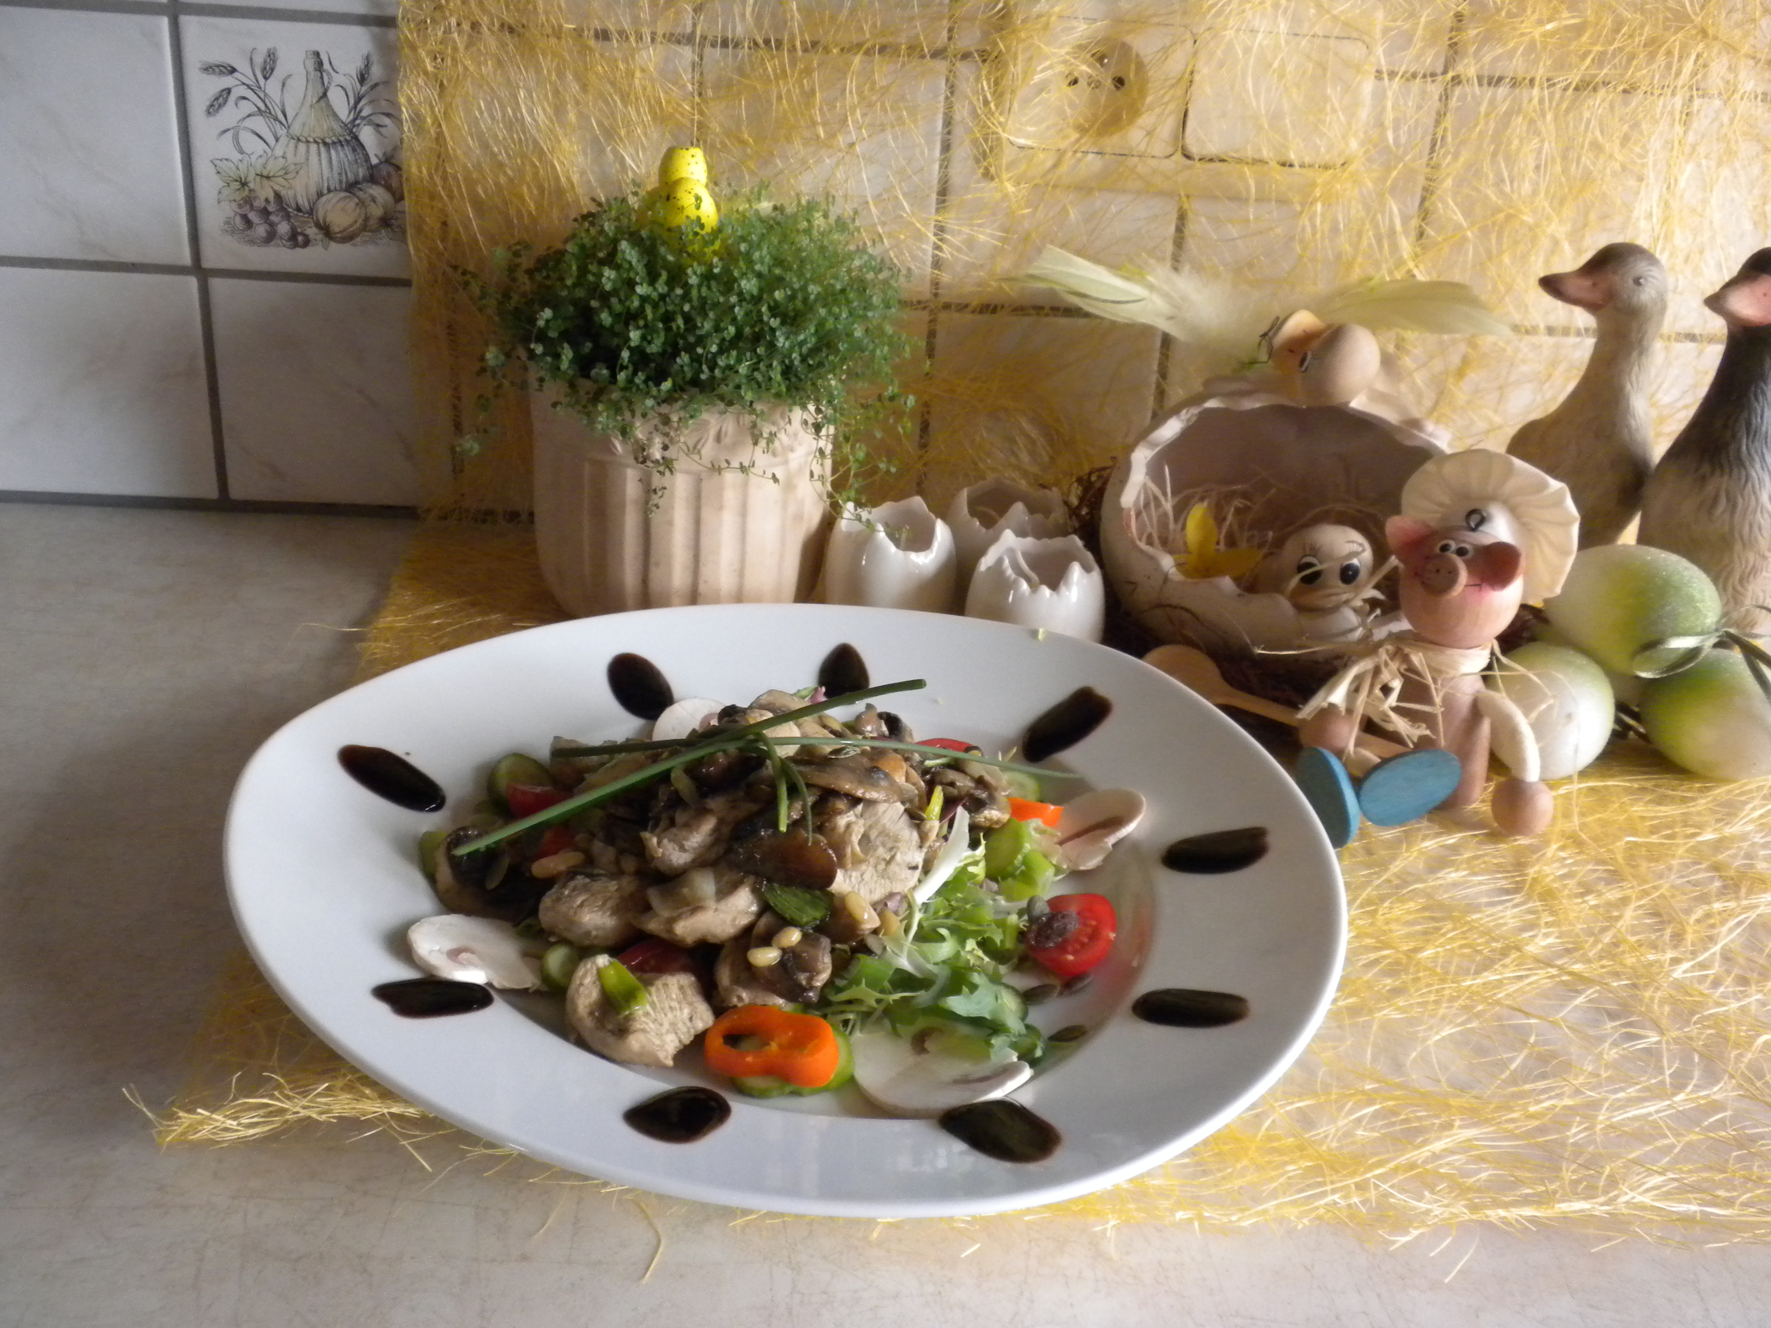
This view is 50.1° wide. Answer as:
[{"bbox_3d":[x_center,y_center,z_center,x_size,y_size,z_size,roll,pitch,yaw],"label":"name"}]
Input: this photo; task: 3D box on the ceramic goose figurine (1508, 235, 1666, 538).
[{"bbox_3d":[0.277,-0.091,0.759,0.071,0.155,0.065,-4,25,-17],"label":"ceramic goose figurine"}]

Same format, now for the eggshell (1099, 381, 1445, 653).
[{"bbox_3d":[0.155,-0.058,0.740,0.142,0.100,0.115,0,27,-9],"label":"eggshell"}]

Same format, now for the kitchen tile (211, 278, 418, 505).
[{"bbox_3d":[-0.234,-0.115,0.808,0.098,0.098,0.008,2,24,-3],"label":"kitchen tile"}]

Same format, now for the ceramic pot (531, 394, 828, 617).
[{"bbox_3d":[-0.081,-0.073,0.751,0.117,0.101,0.117,2,27,-4],"label":"ceramic pot"}]

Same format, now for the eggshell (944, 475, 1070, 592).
[{"bbox_3d":[0.049,-0.048,0.761,0.052,0.053,0.052,2,24,-3],"label":"eggshell"}]

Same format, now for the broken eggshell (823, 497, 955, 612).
[{"bbox_3d":[0.001,-0.035,0.737,0.051,0.054,0.051,2,27,-4],"label":"broken eggshell"}]

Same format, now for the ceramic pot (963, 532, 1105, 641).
[{"bbox_3d":[0.056,-0.027,0.714,0.052,0.053,0.052,3,24,-1],"label":"ceramic pot"}]

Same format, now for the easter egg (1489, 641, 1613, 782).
[{"bbox_3d":[0.236,0.016,0.674,0.045,0.046,0.056,2,27,-4],"label":"easter egg"}]

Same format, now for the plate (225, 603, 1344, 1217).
[{"bbox_3d":[-0.027,0.058,0.539,0.310,0.032,0.320,2,24,-3],"label":"plate"}]

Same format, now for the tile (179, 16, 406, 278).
[{"bbox_3d":[-0.228,-0.206,0.760,0.098,0.098,0.008,2,27,-4],"label":"tile"}]

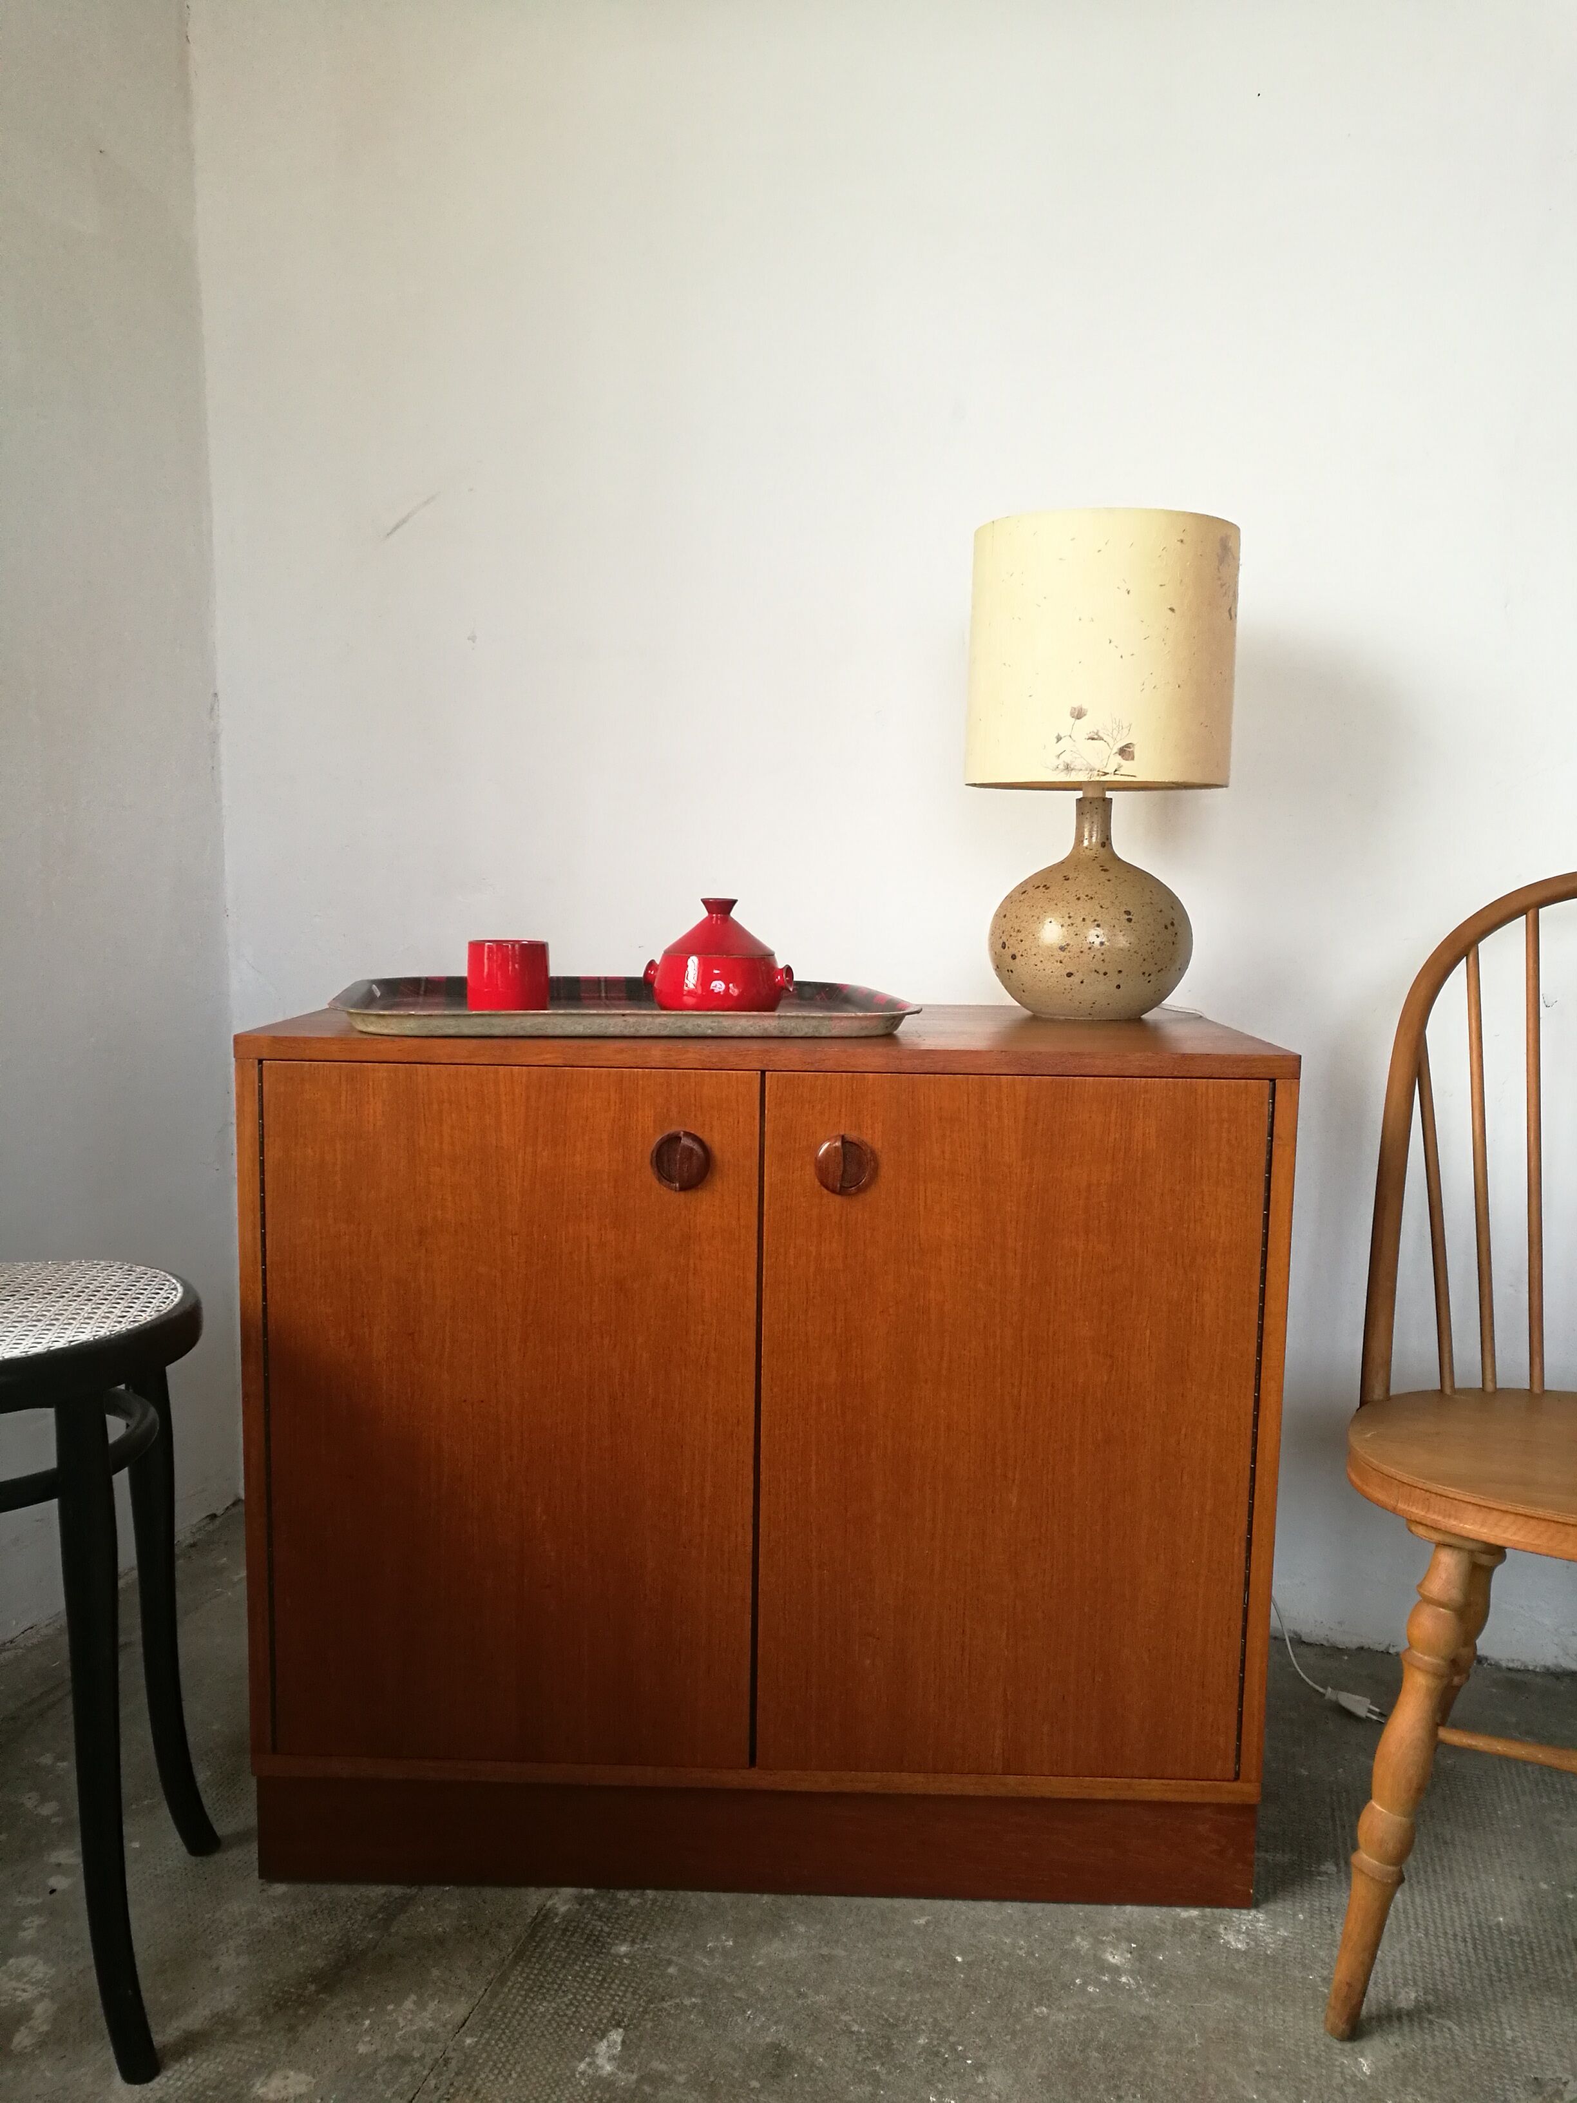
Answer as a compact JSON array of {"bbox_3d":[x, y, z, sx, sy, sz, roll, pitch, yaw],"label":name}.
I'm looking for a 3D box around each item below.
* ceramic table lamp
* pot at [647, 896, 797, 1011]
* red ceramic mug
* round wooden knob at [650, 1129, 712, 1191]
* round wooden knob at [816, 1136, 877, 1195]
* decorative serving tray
[{"bbox_3d":[0.312,-0.276,1.639,0.259,0.482,0.259,1,7,1],"label":"ceramic table lamp"},{"bbox_3d":[-0.065,-0.088,1.557,0.143,0.110,0.121,3,7,20],"label":"pot"},{"bbox_3d":[-0.258,-0.066,1.512,0.075,0.070,0.075,1,7,0],"label":"red ceramic mug"},{"bbox_3d":[-0.089,0.090,1.356,0.049,0.049,0.020,1,7,1],"label":"round wooden knob"},{"bbox_3d":[0.047,0.094,1.354,0.049,0.049,0.020,1,7,1],"label":"round wooden knob"},{"bbox_3d":[-0.157,-0.044,1.576,0.521,0.023,0.394,0,7,-8],"label":"decorative serving tray"}]

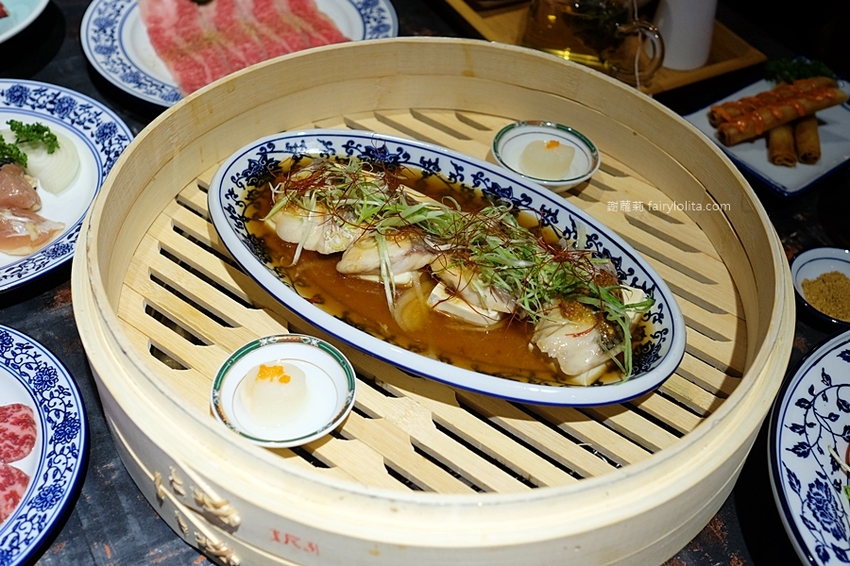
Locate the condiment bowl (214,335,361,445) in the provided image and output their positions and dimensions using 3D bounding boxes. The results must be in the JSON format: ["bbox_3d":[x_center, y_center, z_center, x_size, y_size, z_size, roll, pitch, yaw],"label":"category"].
[{"bbox_3d":[-0.084,0.068,0.499,0.085,0.021,0.085,2,46,-2],"label":"condiment bowl"}]

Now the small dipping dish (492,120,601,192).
[{"bbox_3d":[0.097,-0.098,0.673,0.085,0.021,0.085,2,46,-2],"label":"small dipping dish"}]

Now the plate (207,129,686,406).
[{"bbox_3d":[0.004,-0.013,0.573,0.356,0.037,0.198,26,50,20],"label":"plate"}]

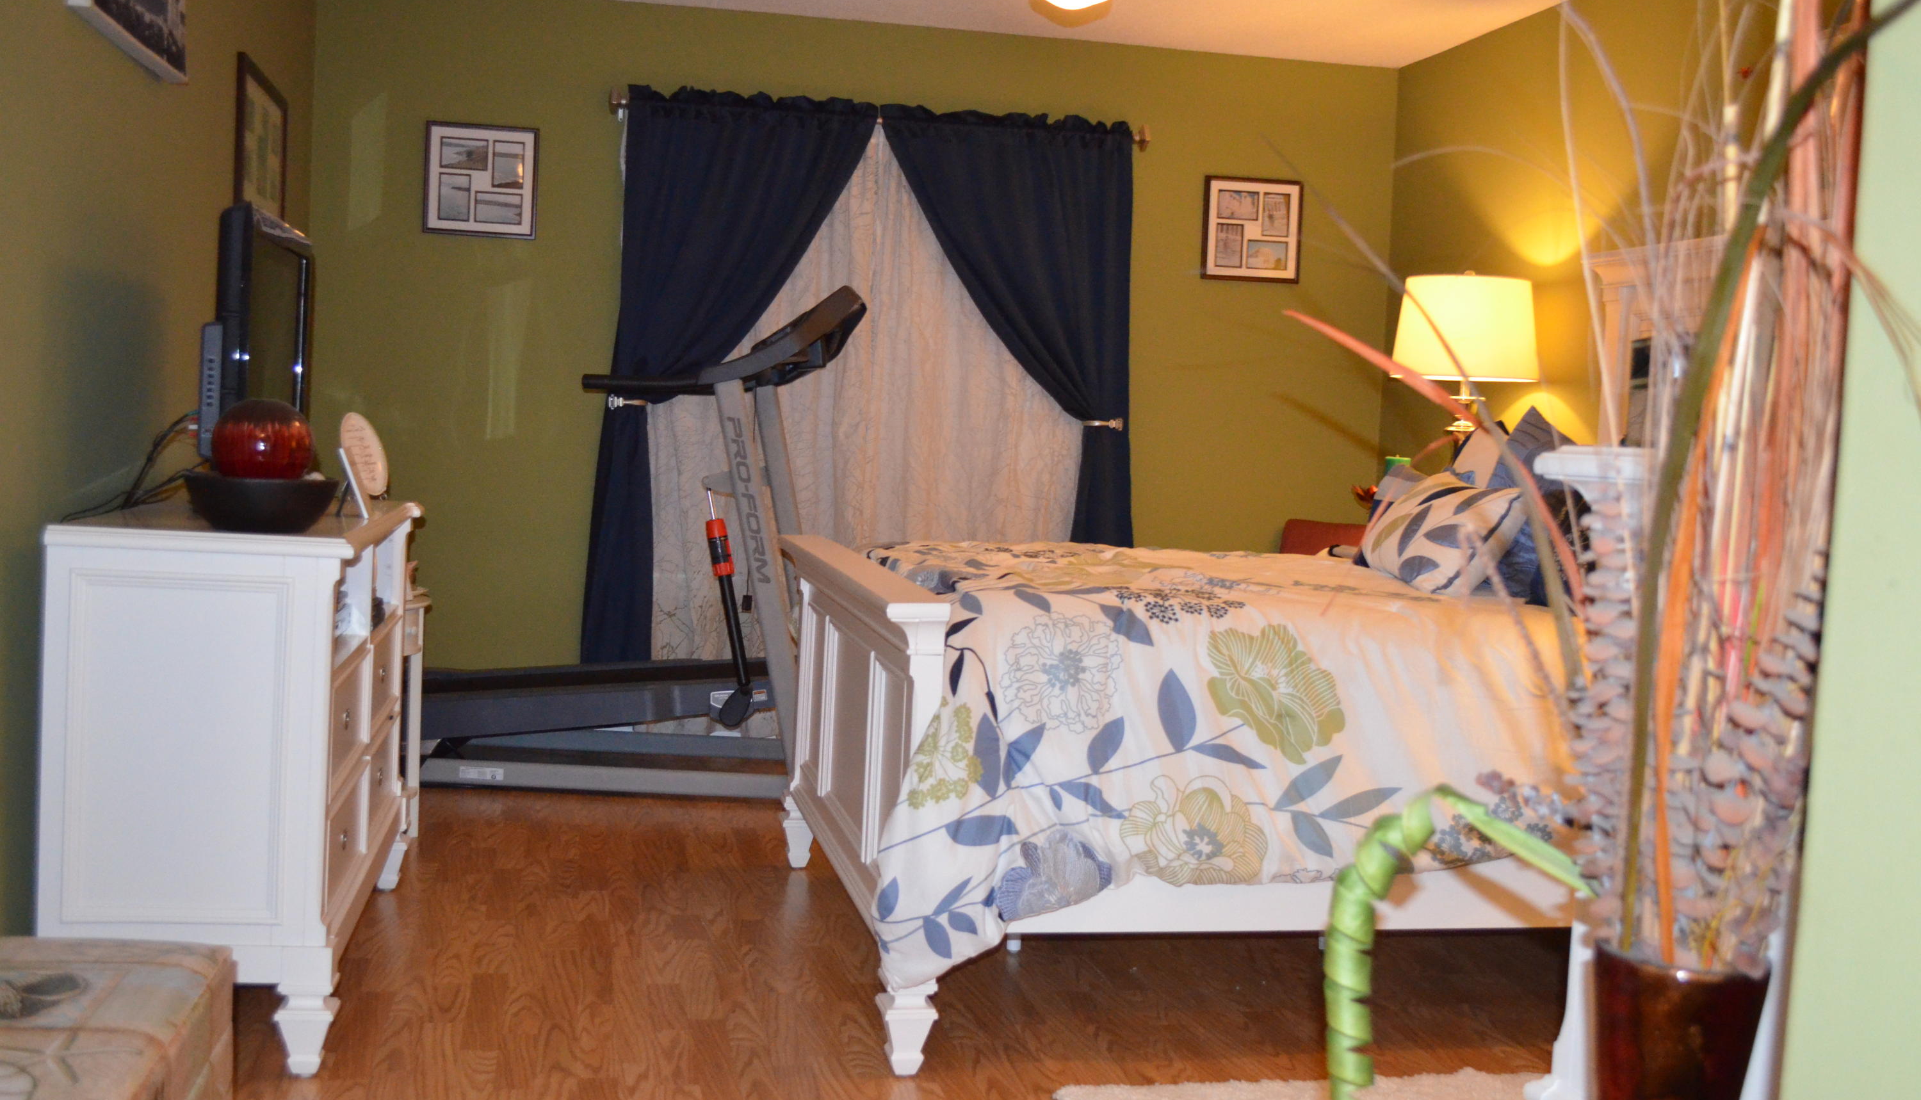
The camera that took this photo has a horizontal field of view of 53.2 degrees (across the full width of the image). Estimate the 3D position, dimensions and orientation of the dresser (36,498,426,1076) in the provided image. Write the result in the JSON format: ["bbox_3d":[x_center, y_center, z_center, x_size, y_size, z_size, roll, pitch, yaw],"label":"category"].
[{"bbox_3d":[-1.347,0.367,3.690,0.475,0.880,1.347,2,4,-12],"label":"dresser"}]

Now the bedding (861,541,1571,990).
[{"bbox_3d":[0.607,0.365,4.258,1.920,0.680,1.810,2,4,-12],"label":"bedding"}]

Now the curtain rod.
[{"bbox_3d":[-0.240,-1.408,6.291,1.810,0.085,0.090,2,4,-12],"label":"curtain rod"}]

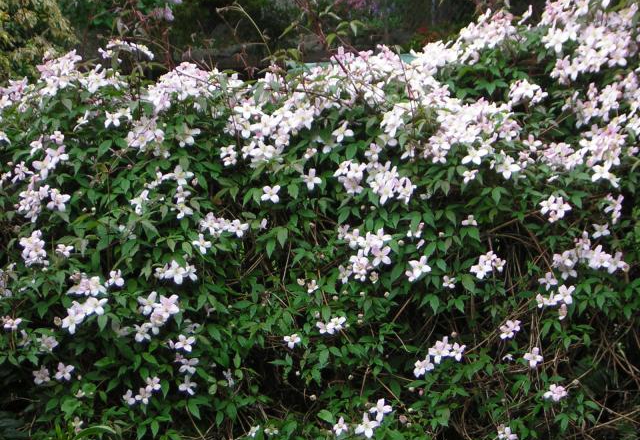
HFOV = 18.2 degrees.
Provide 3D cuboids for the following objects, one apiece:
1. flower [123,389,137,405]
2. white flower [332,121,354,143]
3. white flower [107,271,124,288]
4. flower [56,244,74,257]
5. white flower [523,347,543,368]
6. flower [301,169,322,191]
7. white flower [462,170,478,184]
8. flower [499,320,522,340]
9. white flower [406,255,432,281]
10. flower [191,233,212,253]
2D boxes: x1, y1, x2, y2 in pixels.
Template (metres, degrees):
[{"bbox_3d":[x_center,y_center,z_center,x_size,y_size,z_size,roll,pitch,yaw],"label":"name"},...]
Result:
[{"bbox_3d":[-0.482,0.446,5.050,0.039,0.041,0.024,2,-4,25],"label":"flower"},{"bbox_3d":[0.062,-0.235,5.300,0.057,0.057,0.030,1,-20,6],"label":"white flower"},{"bbox_3d":[-0.548,0.159,5.350,0.047,0.047,0.027,-1,-6,-6],"label":"white flower"},{"bbox_3d":[-0.637,0.076,5.000,0.045,0.025,0.042,-1,41,-5],"label":"flower"},{"bbox_3d":[0.532,0.344,5.000,0.050,0.055,0.025,0,-15,0],"label":"white flower"},{"bbox_3d":[-0.023,-0.107,5.300,0.057,0.057,0.025,0,-9,0],"label":"flower"},{"bbox_3d":[0.400,-0.113,5.300,0.042,0.036,0.025,1,-14,9],"label":"white flower"},{"bbox_3d":[0.470,0.274,4.950,0.054,0.050,0.027,-1,-17,-6],"label":"flower"},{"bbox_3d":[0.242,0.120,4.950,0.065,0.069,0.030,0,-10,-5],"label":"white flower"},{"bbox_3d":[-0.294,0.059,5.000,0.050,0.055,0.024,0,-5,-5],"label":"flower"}]

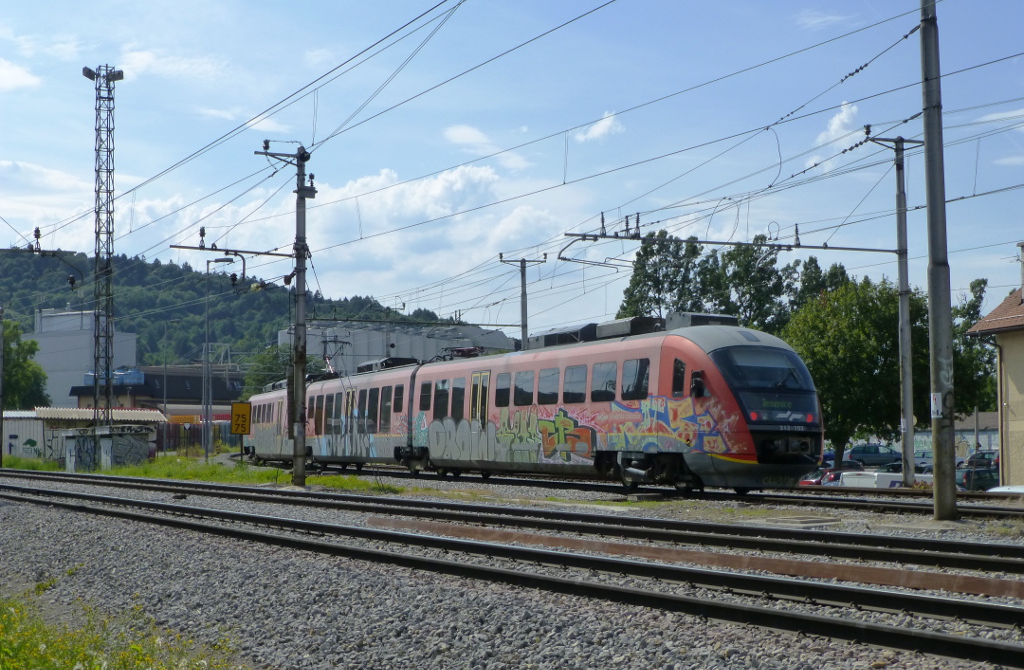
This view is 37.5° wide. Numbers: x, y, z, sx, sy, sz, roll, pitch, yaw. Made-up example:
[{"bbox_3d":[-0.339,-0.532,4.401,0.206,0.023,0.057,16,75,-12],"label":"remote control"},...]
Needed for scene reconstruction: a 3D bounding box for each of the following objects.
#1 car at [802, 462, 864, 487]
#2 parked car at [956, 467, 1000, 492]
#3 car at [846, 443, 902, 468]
[{"bbox_3d":[14.612,6.805,69.000,4.050,1.430,1.680,1,-4,-30],"label":"car"},{"bbox_3d":[20.845,6.654,66.700,4.150,1.460,1.700,1,-4,-30],"label":"parked car"},{"bbox_3d":[26.164,8.683,108.000,4.620,1.740,1.810,0,-4,-5],"label":"car"}]

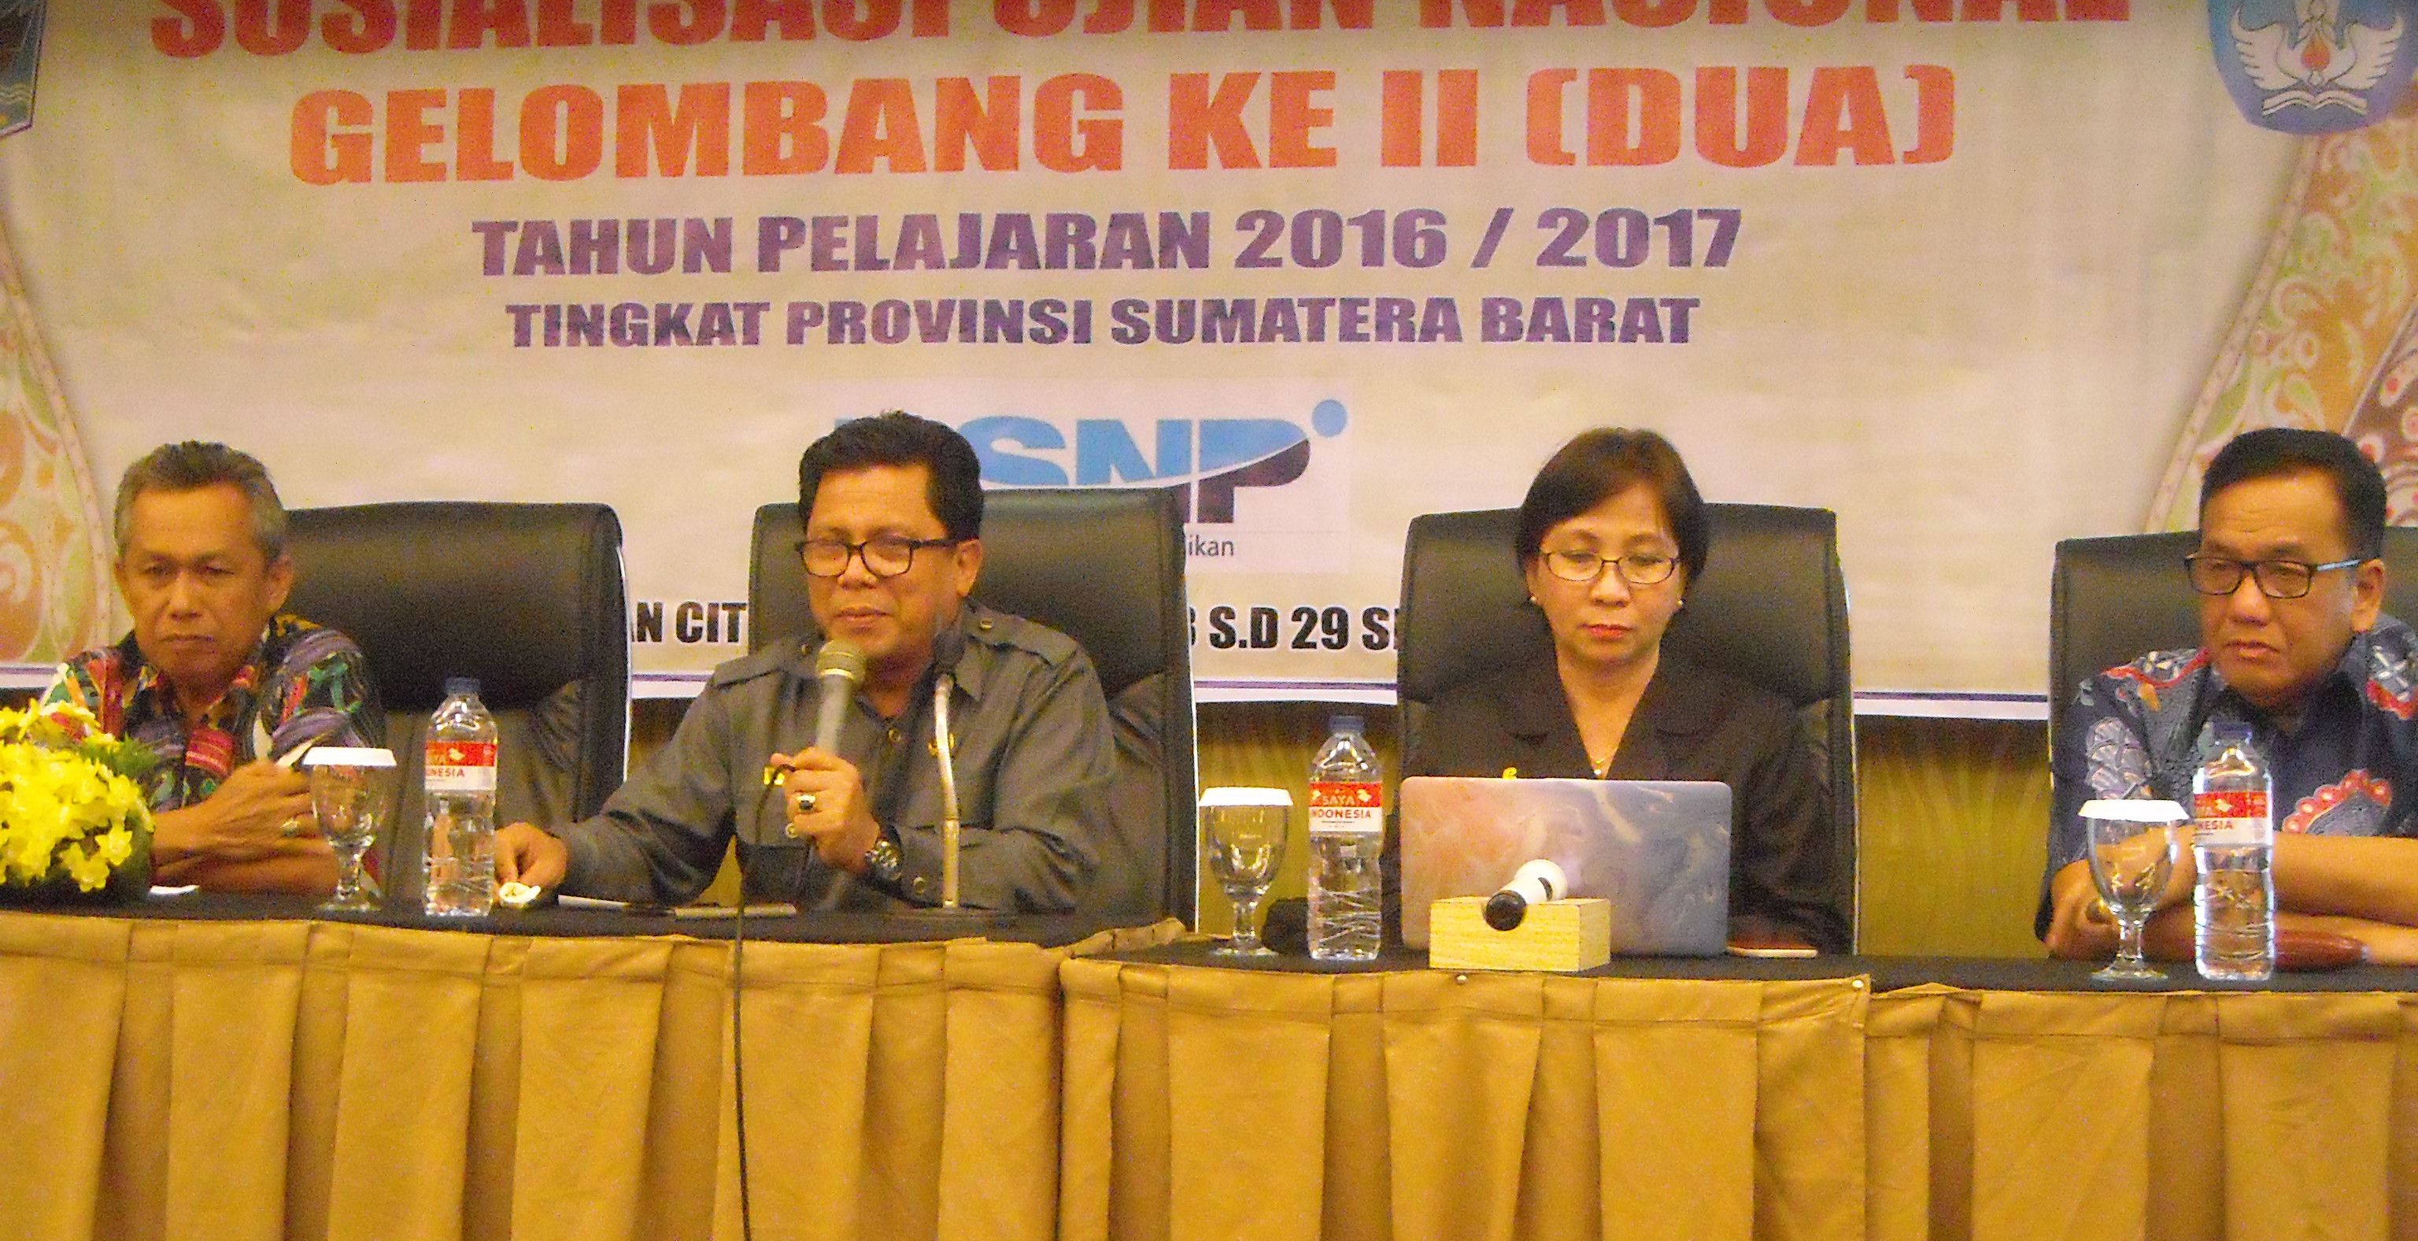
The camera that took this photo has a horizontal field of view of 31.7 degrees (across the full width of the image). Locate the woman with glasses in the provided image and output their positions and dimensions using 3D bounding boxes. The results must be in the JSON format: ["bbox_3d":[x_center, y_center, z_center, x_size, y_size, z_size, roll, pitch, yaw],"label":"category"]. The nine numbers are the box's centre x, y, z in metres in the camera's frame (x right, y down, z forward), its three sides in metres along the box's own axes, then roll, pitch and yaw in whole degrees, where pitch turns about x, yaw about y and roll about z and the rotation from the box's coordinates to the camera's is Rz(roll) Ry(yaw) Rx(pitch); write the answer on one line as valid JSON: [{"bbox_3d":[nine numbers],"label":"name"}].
[{"bbox_3d":[0.390,0.431,4.210,0.490,1.270,0.760,1,-2,13],"label":"woman with glasses"}]

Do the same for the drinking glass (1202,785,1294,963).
[{"bbox_3d":[0.035,0.236,4.000,0.088,0.158,0.088,1,-2,0],"label":"drinking glass"}]

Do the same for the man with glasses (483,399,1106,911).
[{"bbox_3d":[-0.385,0.427,4.250,0.570,1.270,0.780,1,-2,17],"label":"man with glasses"}]

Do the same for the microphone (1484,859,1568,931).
[{"bbox_3d":[0.289,0.247,3.850,0.049,0.049,0.240,1,3,13],"label":"microphone"}]

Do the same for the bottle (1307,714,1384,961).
[{"bbox_3d":[0.125,0.200,3.900,0.068,0.225,0.068,1,-2,0],"label":"bottle"}]

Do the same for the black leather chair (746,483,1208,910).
[{"bbox_3d":[-0.335,0.448,4.500,0.620,1.200,0.680,1,-2,17],"label":"black leather chair"}]

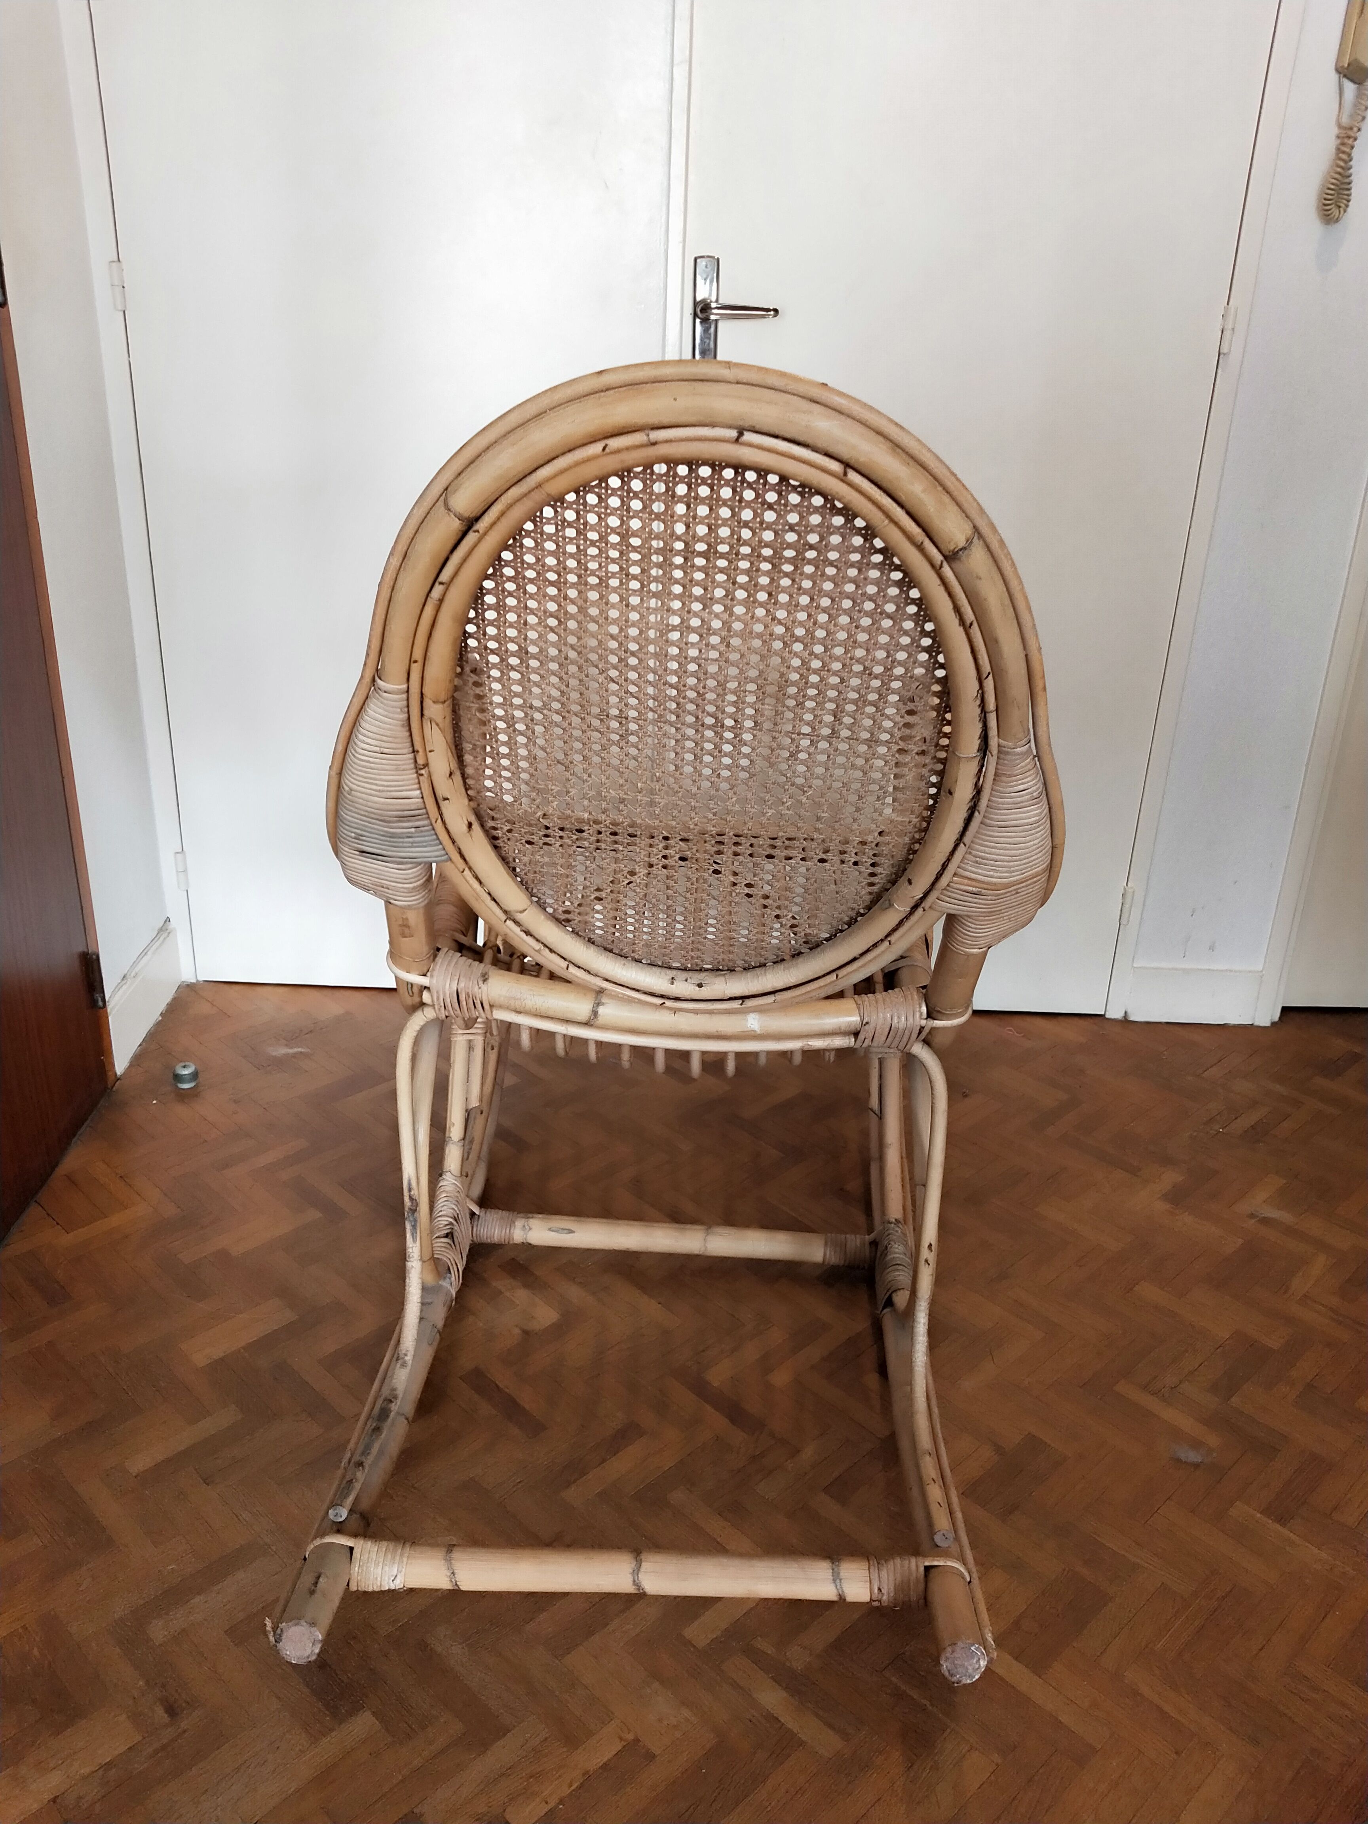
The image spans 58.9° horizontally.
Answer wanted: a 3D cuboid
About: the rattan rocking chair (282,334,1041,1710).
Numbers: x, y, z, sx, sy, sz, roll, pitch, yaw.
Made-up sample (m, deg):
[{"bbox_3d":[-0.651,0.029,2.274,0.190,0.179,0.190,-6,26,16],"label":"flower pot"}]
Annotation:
[{"bbox_3d":[0.000,0.003,1.137,0.590,0.905,0.910,3,20,3],"label":"rattan rocking chair"}]

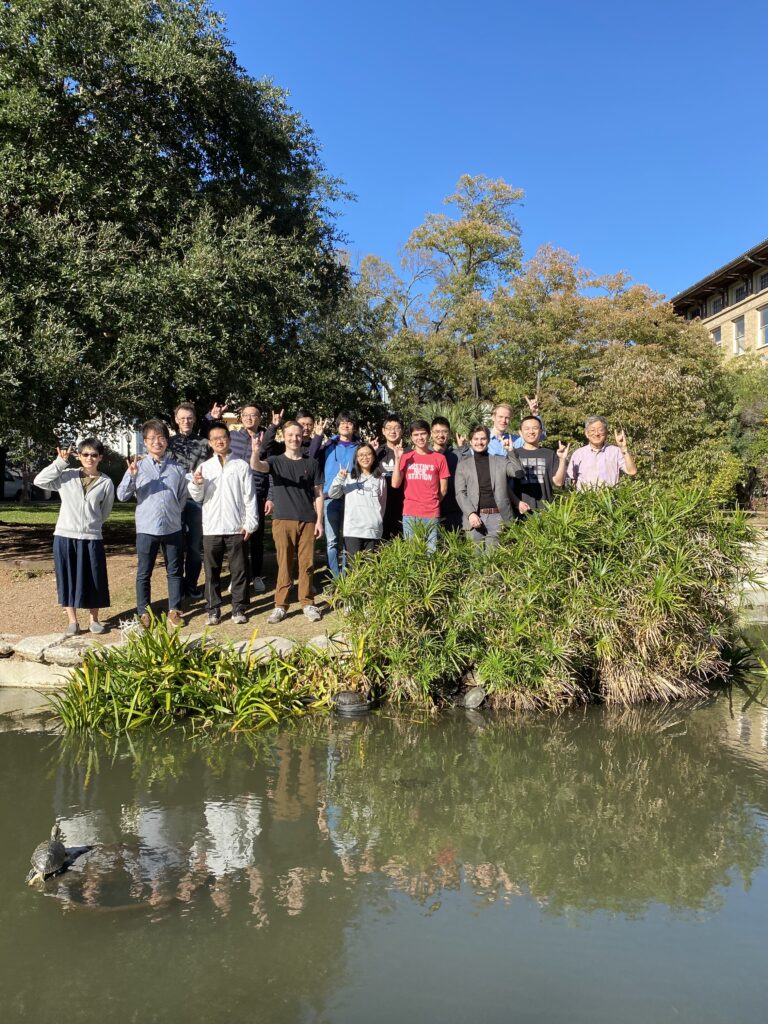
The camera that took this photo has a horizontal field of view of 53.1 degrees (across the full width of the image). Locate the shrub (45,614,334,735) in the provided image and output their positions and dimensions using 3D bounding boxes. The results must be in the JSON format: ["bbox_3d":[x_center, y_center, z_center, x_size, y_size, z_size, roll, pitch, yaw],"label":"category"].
[{"bbox_3d":[-1.290,1.085,5.524,1.900,0.660,1.200,0,1,0],"label":"shrub"}]

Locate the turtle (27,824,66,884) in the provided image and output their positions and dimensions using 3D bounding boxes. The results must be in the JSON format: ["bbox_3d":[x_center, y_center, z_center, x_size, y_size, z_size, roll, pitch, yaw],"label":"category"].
[{"bbox_3d":[-1.375,1.394,3.150,0.150,0.130,0.240,0,1,-12],"label":"turtle"}]

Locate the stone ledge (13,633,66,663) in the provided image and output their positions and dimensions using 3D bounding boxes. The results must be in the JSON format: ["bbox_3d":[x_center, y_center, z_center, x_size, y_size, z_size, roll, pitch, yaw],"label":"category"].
[{"bbox_3d":[-2.820,1.108,6.325,0.420,0.190,0.360,0,1,0],"label":"stone ledge"}]

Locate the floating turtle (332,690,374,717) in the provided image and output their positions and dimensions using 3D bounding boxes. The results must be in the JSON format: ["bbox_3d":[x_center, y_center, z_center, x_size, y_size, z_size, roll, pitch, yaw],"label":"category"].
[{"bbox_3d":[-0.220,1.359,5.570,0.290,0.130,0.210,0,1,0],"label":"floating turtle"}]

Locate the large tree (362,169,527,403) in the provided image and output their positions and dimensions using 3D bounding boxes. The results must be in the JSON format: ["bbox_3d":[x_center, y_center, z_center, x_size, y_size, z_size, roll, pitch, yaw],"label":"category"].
[{"bbox_3d":[1.880,-4.703,24.907,5.000,10.400,5.000,0,1,0],"label":"large tree"}]

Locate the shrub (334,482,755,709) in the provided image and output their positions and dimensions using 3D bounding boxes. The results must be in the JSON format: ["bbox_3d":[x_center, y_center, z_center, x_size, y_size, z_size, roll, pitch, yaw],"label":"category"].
[{"bbox_3d":[1.220,0.592,6.114,3.100,1.620,1.600,0,1,0],"label":"shrub"}]

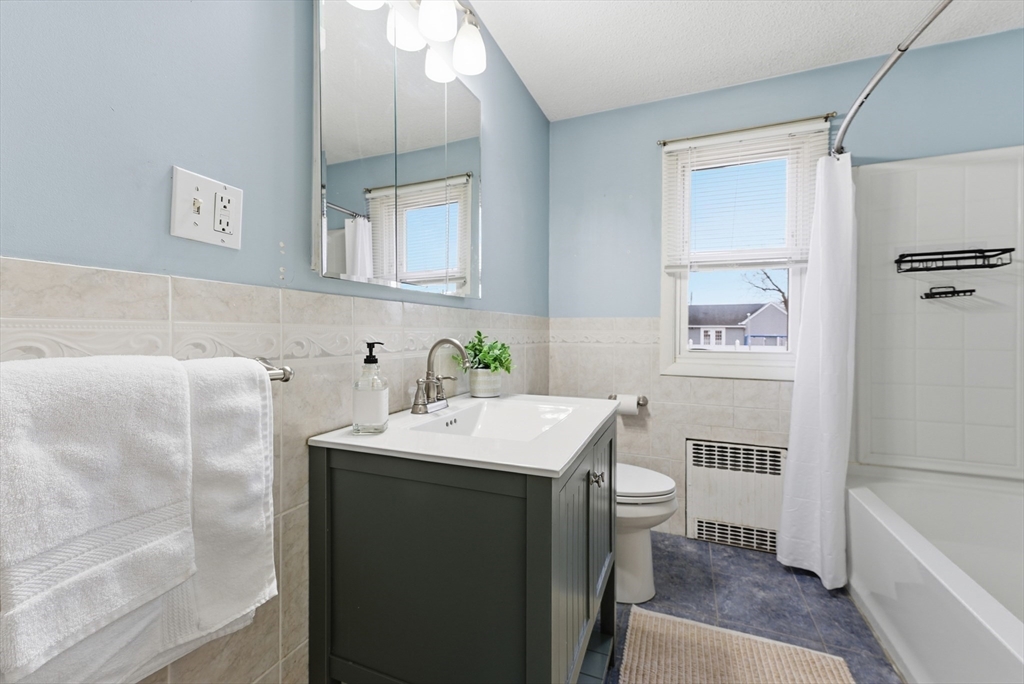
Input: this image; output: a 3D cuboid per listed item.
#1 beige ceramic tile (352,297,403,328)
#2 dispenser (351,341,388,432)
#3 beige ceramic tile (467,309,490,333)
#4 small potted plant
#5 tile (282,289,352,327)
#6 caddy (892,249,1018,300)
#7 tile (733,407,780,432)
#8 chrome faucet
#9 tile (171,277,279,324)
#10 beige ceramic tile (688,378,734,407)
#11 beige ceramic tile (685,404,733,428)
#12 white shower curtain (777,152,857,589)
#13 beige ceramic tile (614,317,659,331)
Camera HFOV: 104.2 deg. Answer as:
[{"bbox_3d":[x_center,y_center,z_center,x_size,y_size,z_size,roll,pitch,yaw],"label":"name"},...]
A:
[{"bbox_3d":[-0.388,-0.084,1.157,0.010,0.079,0.203,1,1,24],"label":"beige ceramic tile"},{"bbox_3d":[-0.341,0.106,0.974,0.068,0.219,0.080,0,1,0],"label":"dispenser"},{"bbox_3d":[-0.138,-0.095,1.713,0.010,0.079,0.203,1,1,24],"label":"beige ceramic tile"},{"bbox_3d":[-0.108,0.078,1.509,0.200,0.254,0.218,0,1,0],"label":"small potted plant"},{"bbox_3d":[-0.471,-0.080,0.971,0.010,0.079,0.203,1,1,24],"label":"tile"},{"bbox_3d":[1.880,-0.288,1.712,0.300,0.205,0.140,1,1,24],"label":"caddy"},{"bbox_3d":[1.275,0.402,2.080,0.205,0.115,0.010,1,1,24],"label":"tile"},{"bbox_3d":[-0.202,0.098,1.218,0.169,0.224,0.158,0,1,23],"label":"chrome faucet"},{"bbox_3d":[-0.535,-0.074,0.759,0.010,0.075,0.199,0,1,23],"label":"tile"},{"bbox_3d":[1.073,0.267,2.140,0.208,0.150,0.010,0,1,23],"label":"beige ceramic tile"},{"bbox_3d":[1.074,0.400,2.143,0.208,0.118,0.010,0,1,23],"label":"beige ceramic tile"},{"bbox_3d":[1.394,0.120,1.833,0.245,1.890,0.220,1,1,24],"label":"white shower curtain"},{"bbox_3d":[0.710,-0.104,2.324,0.220,0.077,0.010,1,1,24],"label":"beige ceramic tile"}]

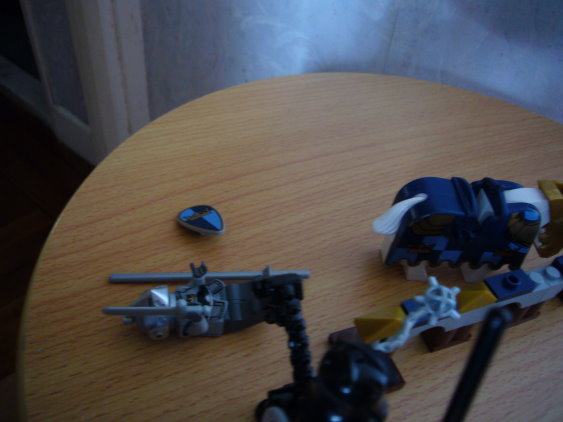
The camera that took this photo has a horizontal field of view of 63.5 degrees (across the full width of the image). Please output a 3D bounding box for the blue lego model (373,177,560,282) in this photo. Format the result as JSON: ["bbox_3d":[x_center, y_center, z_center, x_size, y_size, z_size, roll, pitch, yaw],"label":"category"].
[{"bbox_3d":[0.072,0.007,0.168,0.079,0.042,0.019,2,45,-7],"label":"blue lego model"}]

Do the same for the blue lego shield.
[{"bbox_3d":[-0.029,0.005,0.180,0.018,0.006,0.015,32,49,16],"label":"blue lego shield"}]

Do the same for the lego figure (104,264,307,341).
[{"bbox_3d":[-0.025,0.027,0.151,0.066,0.015,0.027,1,45,-8],"label":"lego figure"}]

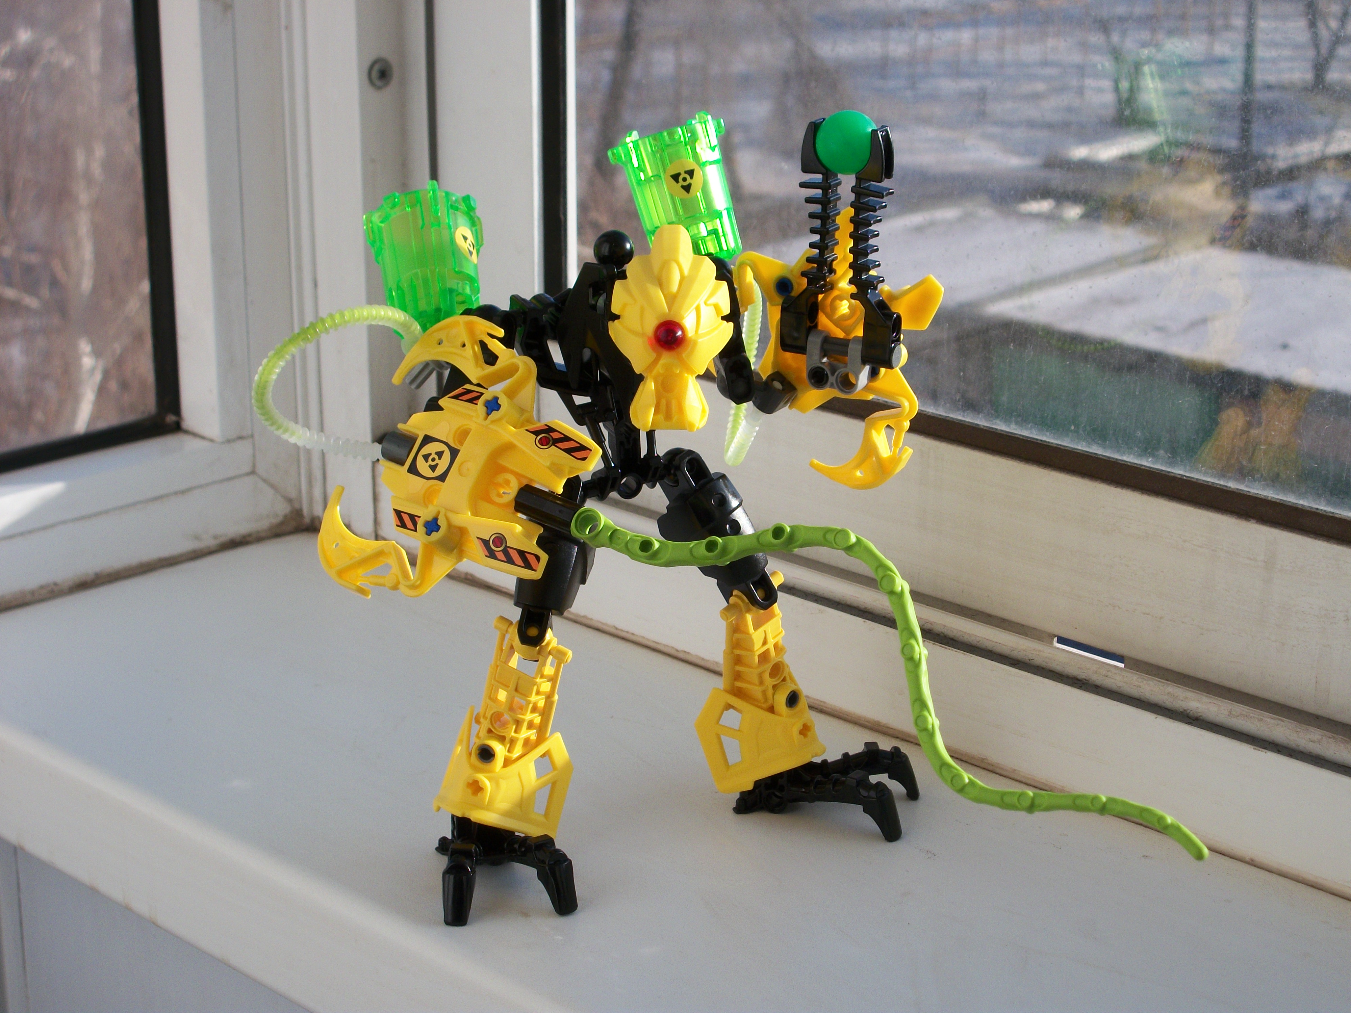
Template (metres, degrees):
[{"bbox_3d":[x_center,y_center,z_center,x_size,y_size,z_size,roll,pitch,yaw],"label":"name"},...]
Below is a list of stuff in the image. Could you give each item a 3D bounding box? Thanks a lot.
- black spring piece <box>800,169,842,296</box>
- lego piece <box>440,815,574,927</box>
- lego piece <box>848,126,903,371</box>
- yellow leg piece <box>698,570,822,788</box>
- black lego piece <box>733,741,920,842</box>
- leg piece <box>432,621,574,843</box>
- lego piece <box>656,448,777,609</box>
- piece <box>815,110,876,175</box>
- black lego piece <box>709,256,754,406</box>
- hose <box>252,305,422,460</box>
[{"bbox_3d":[0.036,-0.068,0.659,0.009,0.029,0.006,10,20,28],"label":"black spring piece"},{"bbox_3d":[-0.045,0.085,0.668,0.035,0.021,0.048,-4,18,-11],"label":"lego piece"},{"bbox_3d":[0.049,-0.063,0.652,0.011,0.058,0.008,10,20,28],"label":"lego piece"},{"bbox_3d":[0.026,0.044,0.702,0.027,0.054,0.040,29,42,32],"label":"yellow leg piece"},{"bbox_3d":[0.039,0.072,0.710,0.048,0.021,0.035,5,18,14],"label":"black lego piece"},{"bbox_3d":[-0.044,0.055,0.677,0.040,0.054,0.027,21,30,10],"label":"leg piece"},{"bbox_3d":[0.011,0.006,0.693,0.016,0.048,0.020,-37,16,-33],"label":"lego piece"},{"bbox_3d":[0.042,-0.090,0.655,0.016,0.016,0.016,0,18,0],"label":"piece"},{"bbox_3d":[0.014,-0.044,0.666,0.012,0.039,0.014,0,-22,-16],"label":"black lego piece"},{"bbox_3d":[-0.087,-0.032,0.682,0.043,0.039,0.022,0,18,0],"label":"hose"}]

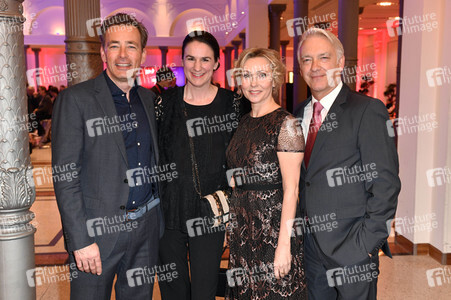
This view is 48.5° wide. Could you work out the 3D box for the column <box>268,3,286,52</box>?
[{"bbox_3d":[1.415,-2.131,14.419,0.570,4.020,0.570,-1,7,-5],"label":"column"}]

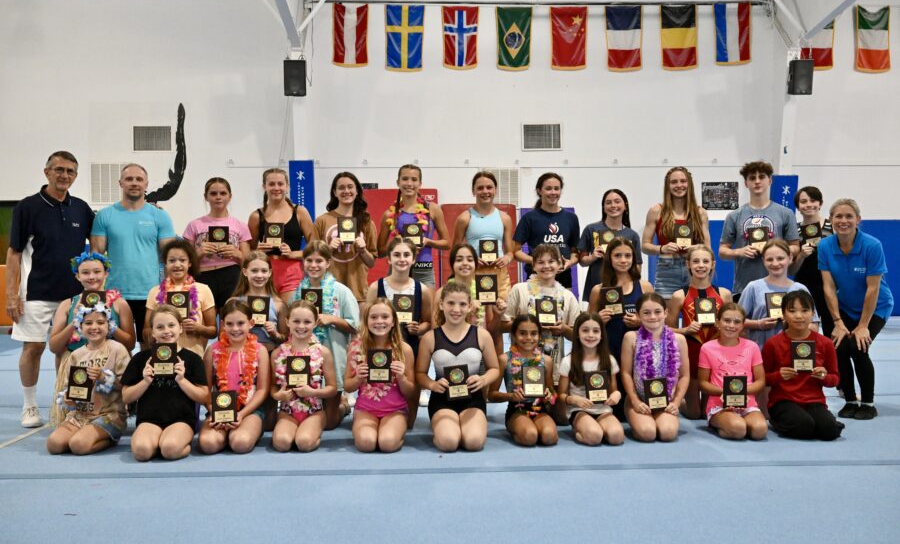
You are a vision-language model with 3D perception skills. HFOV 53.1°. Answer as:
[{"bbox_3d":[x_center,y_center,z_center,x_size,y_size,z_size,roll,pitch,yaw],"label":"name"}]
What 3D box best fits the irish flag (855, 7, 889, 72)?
[{"bbox_3d":[7.271,-3.992,15.450,0.600,1.120,0.090,0,1,-3],"label":"irish flag"}]

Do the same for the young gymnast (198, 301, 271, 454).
[{"bbox_3d":[-1.221,0.567,5.100,0.380,0.800,0.580,0,1,-6],"label":"young gymnast"}]

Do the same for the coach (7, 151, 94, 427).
[{"bbox_3d":[-2.575,0.100,5.800,0.530,1.760,0.340,-1,1,-25],"label":"coach"}]

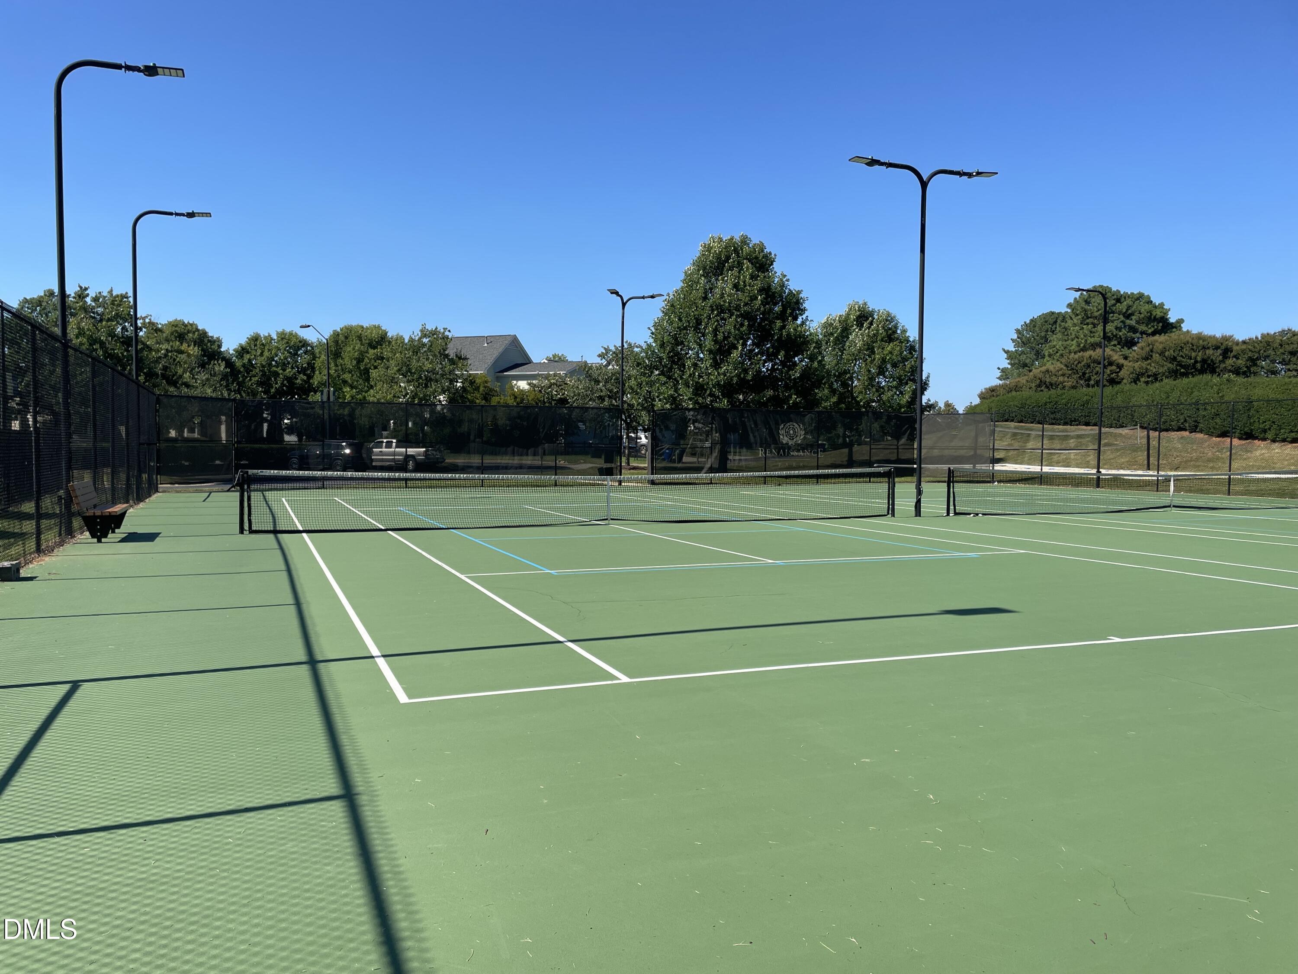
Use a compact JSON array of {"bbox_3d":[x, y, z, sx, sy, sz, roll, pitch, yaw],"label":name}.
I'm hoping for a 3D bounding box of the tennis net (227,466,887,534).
[{"bbox_3d":[-0.750,0.203,18.684,13.000,1.070,0.100,0,2,-22],"label":"tennis net"}]

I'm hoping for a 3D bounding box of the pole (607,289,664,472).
[{"bbox_3d":[-0.888,-3.869,38.880,2.650,7.650,1.450,0,2,-22],"label":"pole"}]

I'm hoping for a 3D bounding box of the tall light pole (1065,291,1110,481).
[{"bbox_3d":[16.785,-3.795,37.627,1.950,7.650,0.350,0,2,-22],"label":"tall light pole"}]

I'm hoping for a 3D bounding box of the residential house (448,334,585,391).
[{"bbox_3d":[-10.800,-7.200,76.500,12.500,9.300,11.000,1,2,15],"label":"residential house"}]

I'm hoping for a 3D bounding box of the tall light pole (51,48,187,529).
[{"bbox_3d":[-8.650,-3.021,16.019,1.880,7.600,0.330,0,2,-22],"label":"tall light pole"}]

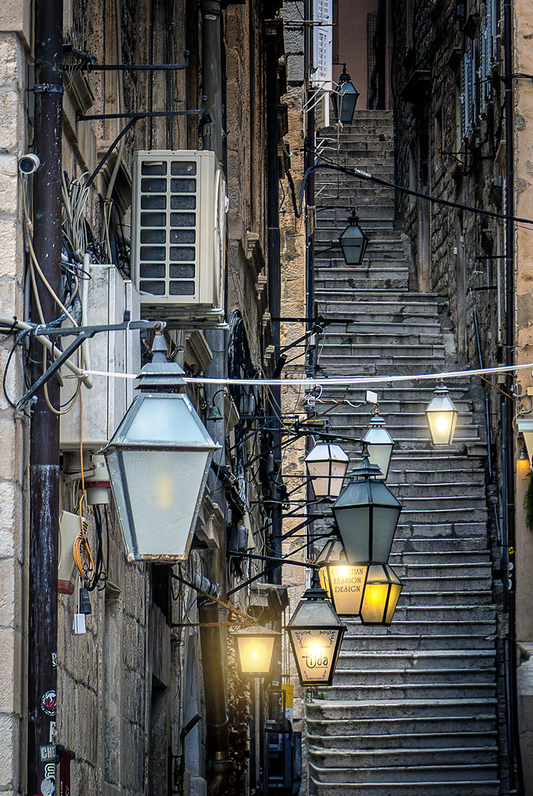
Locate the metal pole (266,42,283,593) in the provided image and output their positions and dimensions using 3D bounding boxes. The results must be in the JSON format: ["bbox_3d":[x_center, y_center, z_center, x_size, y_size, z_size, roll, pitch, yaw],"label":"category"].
[{"bbox_3d":[0.084,-0.876,30.003,0.115,5.220,0.115,0,-6,0],"label":"metal pole"}]

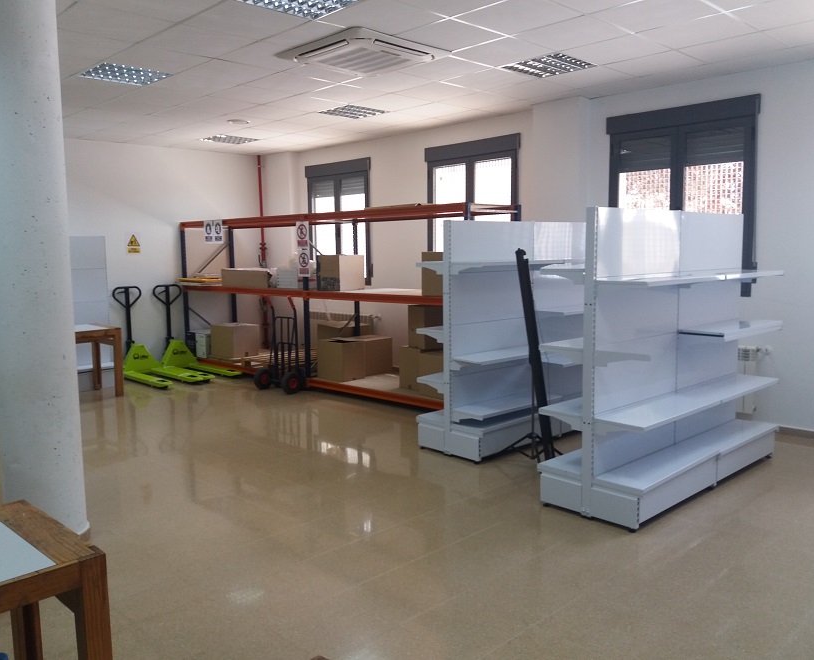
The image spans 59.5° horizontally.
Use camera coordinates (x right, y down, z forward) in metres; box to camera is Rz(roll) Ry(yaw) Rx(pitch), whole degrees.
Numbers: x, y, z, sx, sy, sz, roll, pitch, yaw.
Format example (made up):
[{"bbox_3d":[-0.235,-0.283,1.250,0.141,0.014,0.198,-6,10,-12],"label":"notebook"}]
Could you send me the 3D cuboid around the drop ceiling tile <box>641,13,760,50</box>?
[{"bbox_3d":[1.964,-2.018,4.798,0.600,0.025,0.600,-7,9,-44],"label":"drop ceiling tile"}]

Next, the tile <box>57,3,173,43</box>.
[{"bbox_3d":[-1.853,-1.909,4.425,0.600,0.020,0.600,-7,9,-44],"label":"tile"}]

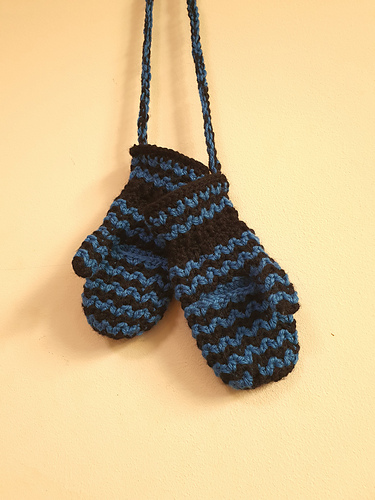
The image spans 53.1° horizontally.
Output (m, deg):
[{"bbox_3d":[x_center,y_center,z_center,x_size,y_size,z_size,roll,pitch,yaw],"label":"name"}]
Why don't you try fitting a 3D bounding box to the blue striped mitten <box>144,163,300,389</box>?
[{"bbox_3d":[0.036,0.028,0.300,0.088,0.172,0.040,-24,3,1],"label":"blue striped mitten"}]

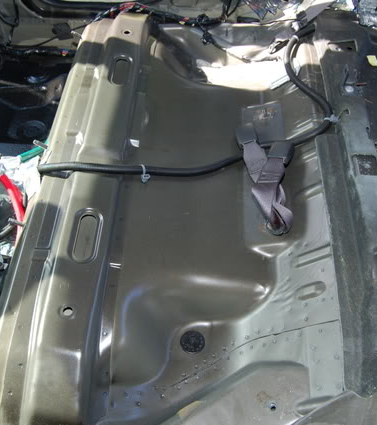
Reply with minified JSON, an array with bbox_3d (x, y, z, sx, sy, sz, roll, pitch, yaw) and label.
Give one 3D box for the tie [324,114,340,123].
[{"bbox_3d":[0.346,-0.228,1.161,0.036,0.026,0.010,3,57,2],"label":"tie"}]

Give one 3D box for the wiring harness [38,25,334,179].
[{"bbox_3d":[0.011,-0.283,1.218,0.698,0.139,0.494,3,57,2],"label":"wiring harness"}]

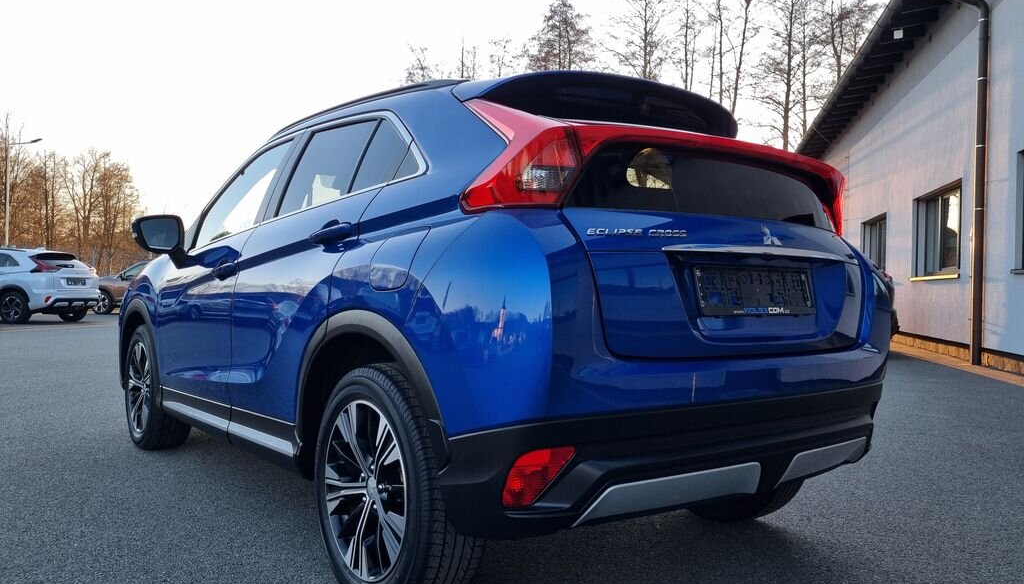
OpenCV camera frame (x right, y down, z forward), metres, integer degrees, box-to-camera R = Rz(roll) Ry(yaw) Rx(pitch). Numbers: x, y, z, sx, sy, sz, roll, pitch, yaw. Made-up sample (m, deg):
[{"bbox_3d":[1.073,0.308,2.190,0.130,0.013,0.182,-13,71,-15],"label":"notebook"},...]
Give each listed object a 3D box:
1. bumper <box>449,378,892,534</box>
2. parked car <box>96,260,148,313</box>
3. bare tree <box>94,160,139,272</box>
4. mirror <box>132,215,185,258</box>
[{"bbox_3d":[0.630,0.424,2.195,1.790,0.300,0.360,1,0,-38],"label":"bumper"},{"bbox_3d":[-10.980,-0.150,23.850,4.400,1.670,1.830,1,0,14],"label":"parked car"},{"bbox_3d":[-22.100,-3.400,43.000,2.800,8.000,2.800,1,0,0],"label":"bare tree"},{"bbox_3d":[-1.623,-0.255,3.505,0.240,0.190,0.160,1,0,-38],"label":"mirror"}]

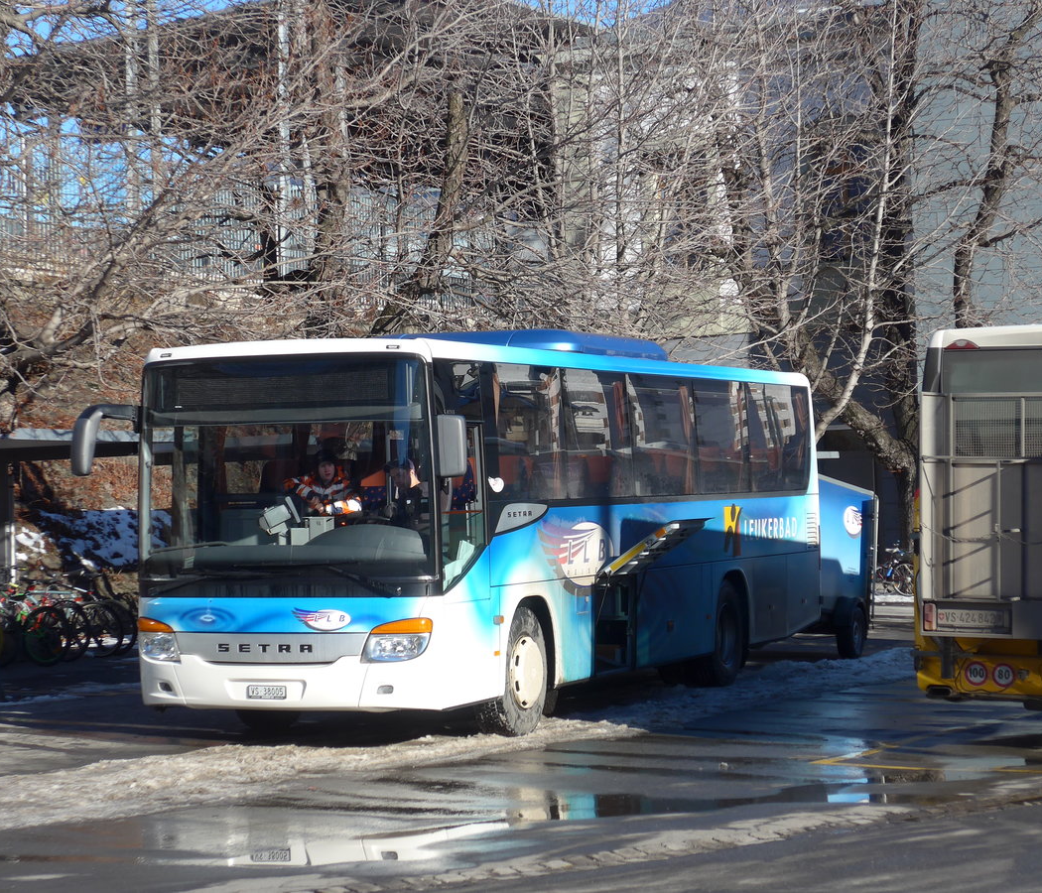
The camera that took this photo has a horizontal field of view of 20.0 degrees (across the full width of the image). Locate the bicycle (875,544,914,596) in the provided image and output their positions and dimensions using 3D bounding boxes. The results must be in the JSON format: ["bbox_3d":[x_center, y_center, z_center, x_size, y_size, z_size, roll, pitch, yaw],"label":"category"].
[{"bbox_3d":[7.172,2.437,58.500,1.720,1.060,0.580,0,-1,0],"label":"bicycle"}]

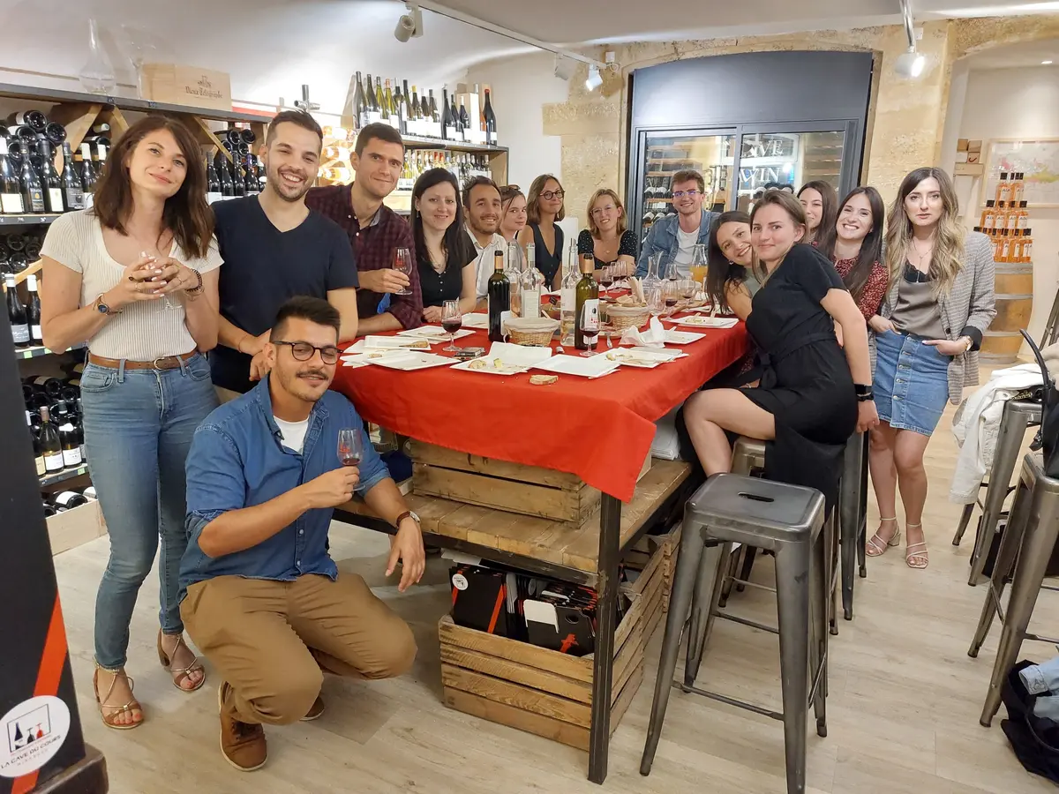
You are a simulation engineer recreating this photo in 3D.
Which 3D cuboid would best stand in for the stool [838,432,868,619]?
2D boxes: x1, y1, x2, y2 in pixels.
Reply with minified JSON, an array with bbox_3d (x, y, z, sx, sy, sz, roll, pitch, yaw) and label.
[{"bbox_3d":[1.090,0.381,2.957,0.420,0.755,0.420,9,17,30],"label":"stool"}]

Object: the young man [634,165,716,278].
[{"bbox_3d":[0.750,-0.418,3.860,0.560,1.380,0.580,6,16,17],"label":"young man"}]

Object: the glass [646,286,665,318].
[{"bbox_3d":[0.479,-0.342,2.897,0.064,0.153,0.064,8,16,25],"label":"glass"}]

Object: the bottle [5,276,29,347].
[{"bbox_3d":[-2.130,-0.358,3.171,0.080,0.299,0.080,8,16,27],"label":"bottle"}]

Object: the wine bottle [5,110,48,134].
[{"bbox_3d":[-2.216,-1.191,3.309,0.298,0.080,0.080,8,16,26],"label":"wine bottle"}]

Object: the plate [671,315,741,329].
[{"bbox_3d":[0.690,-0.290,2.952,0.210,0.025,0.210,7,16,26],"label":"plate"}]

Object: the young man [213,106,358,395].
[{"bbox_3d":[-0.740,0.002,2.460,0.490,1.735,0.380,-6,16,-22],"label":"young man"}]

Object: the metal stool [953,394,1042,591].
[{"bbox_3d":[2.049,0.363,3.132,0.430,0.760,0.430,6,16,19],"label":"metal stool"}]

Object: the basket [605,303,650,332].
[{"bbox_3d":[0.375,-0.305,2.889,0.170,0.084,0.170,3,15,7],"label":"basket"}]

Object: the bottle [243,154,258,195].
[{"bbox_3d":[-1.565,-1.212,4.317,0.080,0.296,0.080,8,17,27],"label":"bottle"}]

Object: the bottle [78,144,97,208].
[{"bbox_3d":[-1.962,-0.983,3.419,0.078,0.288,0.078,8,16,27],"label":"bottle"}]

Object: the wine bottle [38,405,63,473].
[{"bbox_3d":[-2.109,0.184,3.360,0.080,0.296,0.080,8,16,27],"label":"wine bottle"}]

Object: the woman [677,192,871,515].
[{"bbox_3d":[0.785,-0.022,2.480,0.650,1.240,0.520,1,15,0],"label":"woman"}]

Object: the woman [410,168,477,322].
[{"bbox_3d":[-0.308,-0.119,2.860,0.480,1.400,0.480,-3,15,-13],"label":"woman"}]

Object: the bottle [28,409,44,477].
[{"bbox_3d":[-2.085,0.200,3.231,0.080,0.295,0.080,7,16,24],"label":"bottle"}]

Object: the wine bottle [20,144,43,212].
[{"bbox_3d":[-2.239,-0.984,3.442,0.080,0.296,0.080,8,17,27],"label":"wine bottle"}]

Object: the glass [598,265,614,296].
[{"bbox_3d":[0.386,-0.584,3.816,0.066,0.156,0.066,0,15,0],"label":"glass"}]

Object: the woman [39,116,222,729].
[{"bbox_3d":[-1.070,0.113,2.127,0.500,1.690,0.400,-10,18,-34],"label":"woman"}]

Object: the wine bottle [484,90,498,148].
[{"bbox_3d":[-0.286,-2.148,5.874,0.100,0.399,0.100,8,16,27],"label":"wine bottle"}]

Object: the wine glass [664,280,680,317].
[{"bbox_3d":[0.570,-0.393,3.094,0.065,0.155,0.065,8,16,25],"label":"wine glass"}]

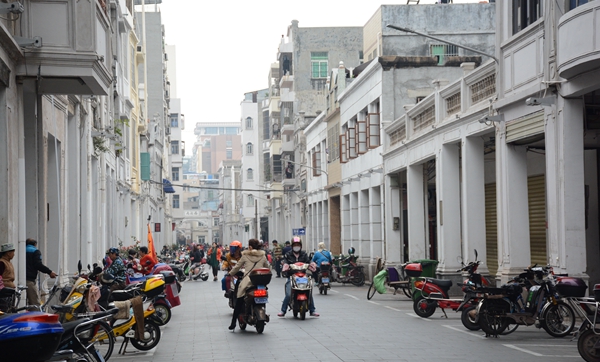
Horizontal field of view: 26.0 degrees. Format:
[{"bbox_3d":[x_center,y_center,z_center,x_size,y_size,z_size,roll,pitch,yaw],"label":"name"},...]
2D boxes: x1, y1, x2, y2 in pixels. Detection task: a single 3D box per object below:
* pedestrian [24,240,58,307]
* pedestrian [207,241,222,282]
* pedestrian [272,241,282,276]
[{"bbox_3d":[-5.000,1.930,25.000,0.600,1.650,0.550,2,-4,-42],"label":"pedestrian"},{"bbox_3d":[-3.470,3.310,53.200,0.540,1.600,0.400,0,-3,-5],"label":"pedestrian"},{"bbox_3d":[-0.985,3.495,58.200,0.470,1.710,0.360,-3,-4,41],"label":"pedestrian"}]

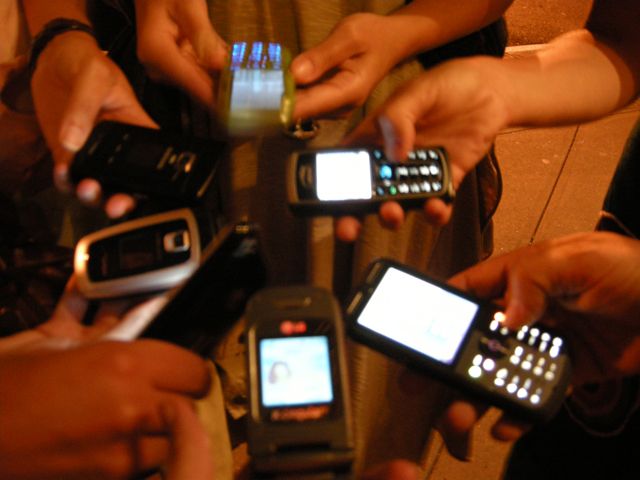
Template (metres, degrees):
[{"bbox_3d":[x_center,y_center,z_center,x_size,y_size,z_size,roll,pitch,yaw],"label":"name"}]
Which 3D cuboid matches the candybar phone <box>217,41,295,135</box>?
[{"bbox_3d":[-0.046,-0.112,0.473,0.047,0.015,0.103,-1,51,-3],"label":"candybar phone"}]

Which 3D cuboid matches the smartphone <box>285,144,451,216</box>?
[{"bbox_3d":[0.034,-0.041,0.437,0.105,0.018,0.044,-3,60,1],"label":"smartphone"}]

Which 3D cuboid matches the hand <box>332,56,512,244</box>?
[{"bbox_3d":[0.072,-0.064,0.452,0.085,0.065,0.130,36,67,21],"label":"hand"}]

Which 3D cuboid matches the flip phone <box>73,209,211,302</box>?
[{"bbox_3d":[-0.139,0.011,0.499,0.090,0.019,0.046,-13,53,-5],"label":"flip phone"}]

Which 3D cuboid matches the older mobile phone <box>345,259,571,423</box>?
[{"bbox_3d":[0.071,0.050,0.341,0.110,0.015,0.048,23,57,12],"label":"older mobile phone"}]

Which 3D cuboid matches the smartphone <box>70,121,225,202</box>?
[{"bbox_3d":[-0.123,-0.056,0.470,0.098,0.017,0.048,11,61,11],"label":"smartphone"}]

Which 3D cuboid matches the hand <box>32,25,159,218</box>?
[{"bbox_3d":[-0.166,-0.085,0.475,0.086,0.070,0.125,-6,61,-3],"label":"hand"}]

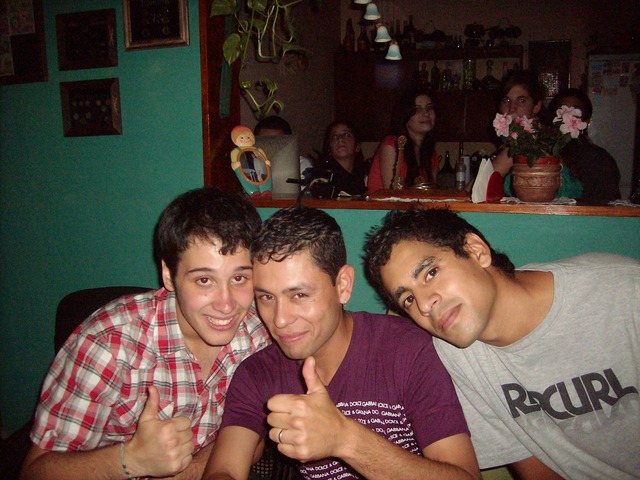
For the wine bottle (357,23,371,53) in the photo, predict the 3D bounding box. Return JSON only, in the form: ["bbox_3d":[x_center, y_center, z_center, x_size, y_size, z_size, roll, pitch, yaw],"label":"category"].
[{"bbox_3d":[0.389,-1.770,5.717,0.076,0.285,0.076,1,7,14],"label":"wine bottle"}]

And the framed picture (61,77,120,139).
[{"bbox_3d":[-1.061,-0.610,3.002,0.314,0.249,0.025,2,8,21],"label":"framed picture"}]

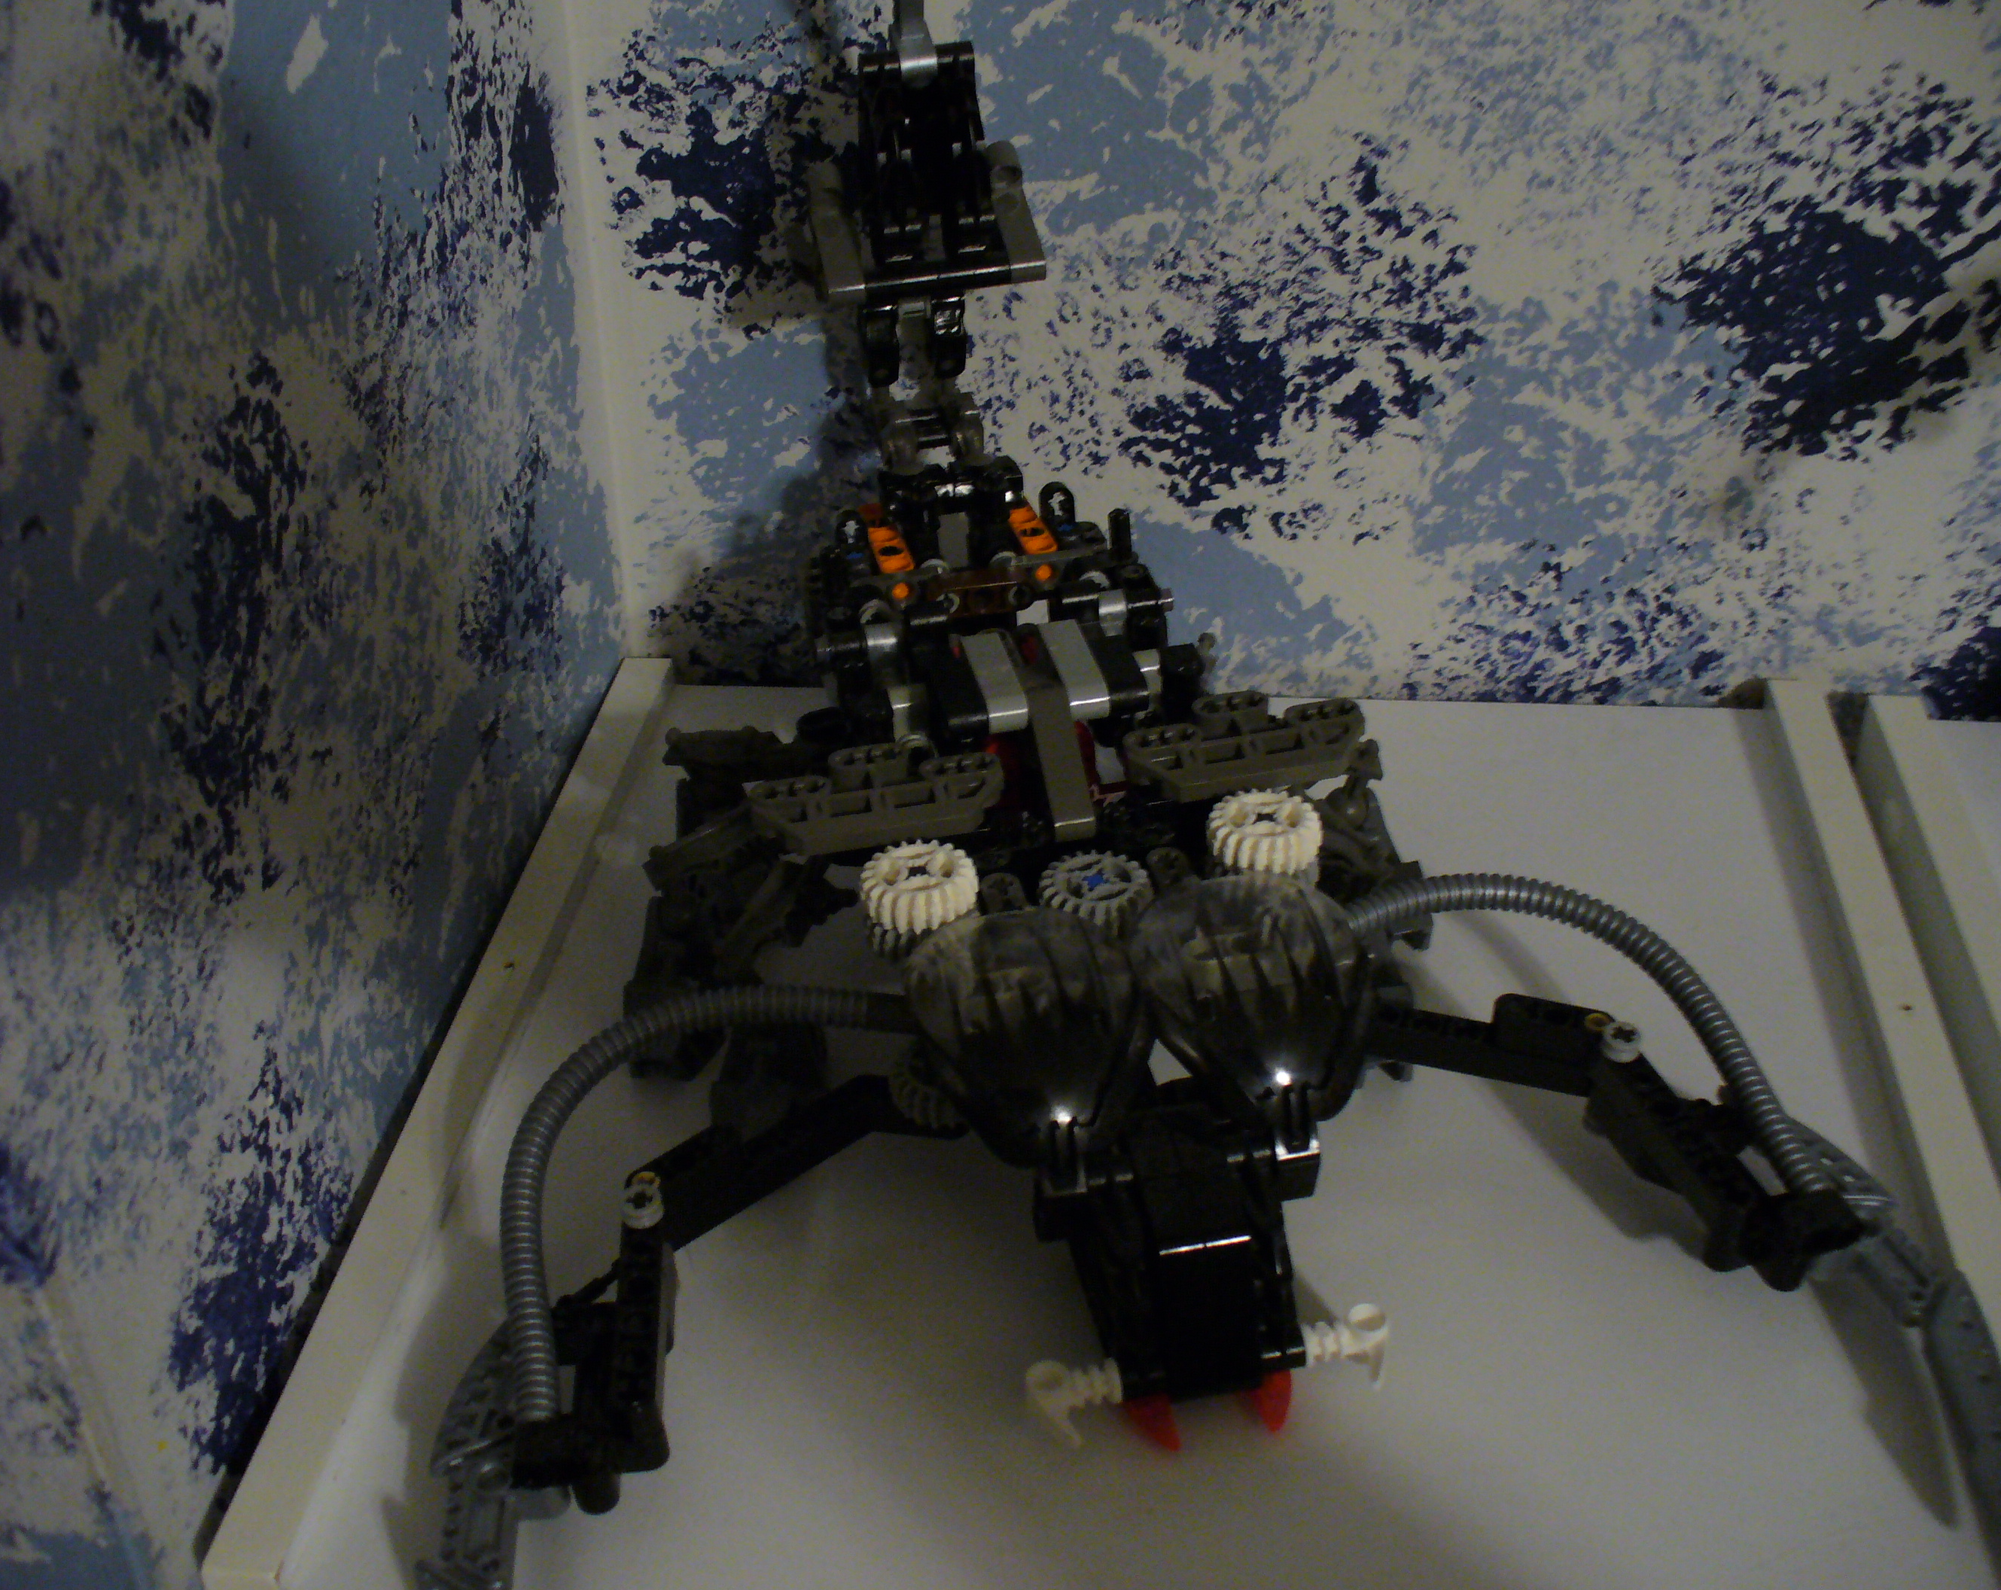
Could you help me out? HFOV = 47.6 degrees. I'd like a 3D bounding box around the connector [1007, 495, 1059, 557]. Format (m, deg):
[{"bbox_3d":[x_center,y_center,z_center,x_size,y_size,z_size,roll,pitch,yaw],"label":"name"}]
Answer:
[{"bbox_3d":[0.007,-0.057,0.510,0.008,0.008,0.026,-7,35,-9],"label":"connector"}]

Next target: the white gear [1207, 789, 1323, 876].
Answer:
[{"bbox_3d":[0.049,0.007,0.423,0.022,0.008,0.022,-3,29,-12],"label":"white gear"}]

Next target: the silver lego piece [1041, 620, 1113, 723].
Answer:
[{"bbox_3d":[0.015,-0.023,0.454,0.008,0.008,0.032,-7,35,-9],"label":"silver lego piece"}]

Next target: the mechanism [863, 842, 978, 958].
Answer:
[{"bbox_3d":[-0.014,0.020,0.416,0.022,0.015,0.022,-6,30,3],"label":"mechanism"}]

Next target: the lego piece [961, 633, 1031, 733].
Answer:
[{"bbox_3d":[-0.001,-0.021,0.452,0.008,0.008,0.032,-7,35,-9],"label":"lego piece"}]

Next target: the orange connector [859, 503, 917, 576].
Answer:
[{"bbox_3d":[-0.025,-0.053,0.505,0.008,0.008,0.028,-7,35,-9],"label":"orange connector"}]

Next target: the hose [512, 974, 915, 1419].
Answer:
[{"bbox_3d":[-0.047,0.068,0.396,0.079,0.042,0.063,-7,35,-9],"label":"hose"}]

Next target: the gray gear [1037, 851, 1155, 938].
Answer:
[{"bbox_3d":[0.018,0.019,0.421,0.022,0.008,0.022,-9,33,6],"label":"gray gear"}]

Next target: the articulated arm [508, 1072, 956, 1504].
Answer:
[{"bbox_3d":[-0.045,0.085,0.399,0.086,0.034,0.062,-7,35,-9],"label":"articulated arm"}]

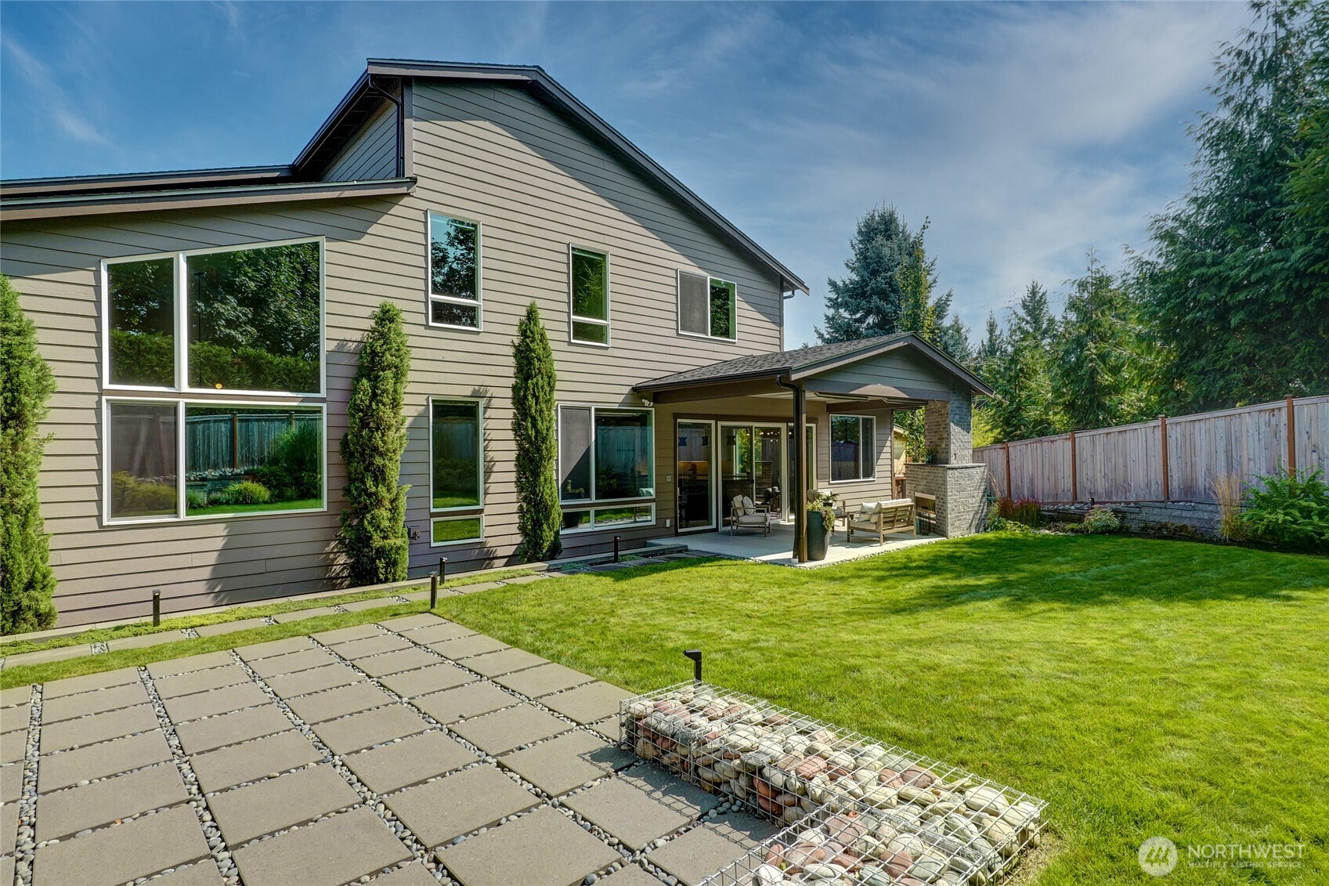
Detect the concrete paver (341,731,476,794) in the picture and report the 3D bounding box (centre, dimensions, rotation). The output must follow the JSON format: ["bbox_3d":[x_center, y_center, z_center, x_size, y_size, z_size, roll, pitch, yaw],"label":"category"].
[{"bbox_3d":[-1.539,1.950,4.033,0.605,0.050,0.605,0,-2,-42],"label":"concrete paver"}]

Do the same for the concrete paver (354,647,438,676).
[{"bbox_3d":[-2.412,2.014,6.017,0.605,0.050,0.605,0,-2,-42],"label":"concrete paver"}]

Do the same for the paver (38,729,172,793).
[{"bbox_3d":[-3.458,1.986,4.119,0.605,0.050,0.605,0,-2,-42],"label":"paver"}]

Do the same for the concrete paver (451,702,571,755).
[{"bbox_3d":[-1.031,1.951,4.493,0.605,0.050,0.605,0,-2,-42],"label":"concrete paver"}]

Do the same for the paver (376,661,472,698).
[{"bbox_3d":[-1.979,2.019,5.579,0.605,0.055,0.605,0,-1,-43],"label":"paver"}]

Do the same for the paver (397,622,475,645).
[{"bbox_3d":[-2.385,2.047,7.061,0.605,0.055,0.605,0,-1,-43],"label":"paver"}]

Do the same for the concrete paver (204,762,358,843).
[{"bbox_3d":[-2.074,1.991,3.638,0.605,0.055,0.605,0,-1,-43],"label":"concrete paver"}]

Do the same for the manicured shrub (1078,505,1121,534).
[{"bbox_3d":[9.594,1.689,14.600,0.920,0.640,0.880,-1,-1,33],"label":"manicured shrub"}]

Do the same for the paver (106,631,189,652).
[{"bbox_3d":[-5.382,2.090,6.912,0.605,0.050,0.605,0,-2,-42],"label":"paver"}]

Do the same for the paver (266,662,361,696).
[{"bbox_3d":[-2.920,2.014,5.557,0.605,0.050,0.605,0,-2,-42],"label":"paver"}]

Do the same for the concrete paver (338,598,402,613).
[{"bbox_3d":[-3.723,2.099,8.504,0.605,0.050,0.605,0,-2,-42],"label":"concrete paver"}]

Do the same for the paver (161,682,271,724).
[{"bbox_3d":[-3.404,2.003,5.070,0.606,0.050,0.606,0,-2,-42],"label":"paver"}]

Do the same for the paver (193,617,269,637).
[{"bbox_3d":[-4.833,2.090,7.421,0.605,0.050,0.605,0,-2,-42],"label":"paver"}]

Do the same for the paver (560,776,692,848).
[{"bbox_3d":[-0.110,1.908,3.477,0.605,0.050,0.605,0,-2,-42],"label":"paver"}]

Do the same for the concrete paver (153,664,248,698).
[{"bbox_3d":[-3.922,2.047,5.649,0.605,0.055,0.605,0,-1,-43],"label":"concrete paver"}]

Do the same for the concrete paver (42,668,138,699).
[{"bbox_3d":[-4.819,2.038,5.608,0.606,0.050,0.606,0,-2,-42],"label":"concrete paver"}]

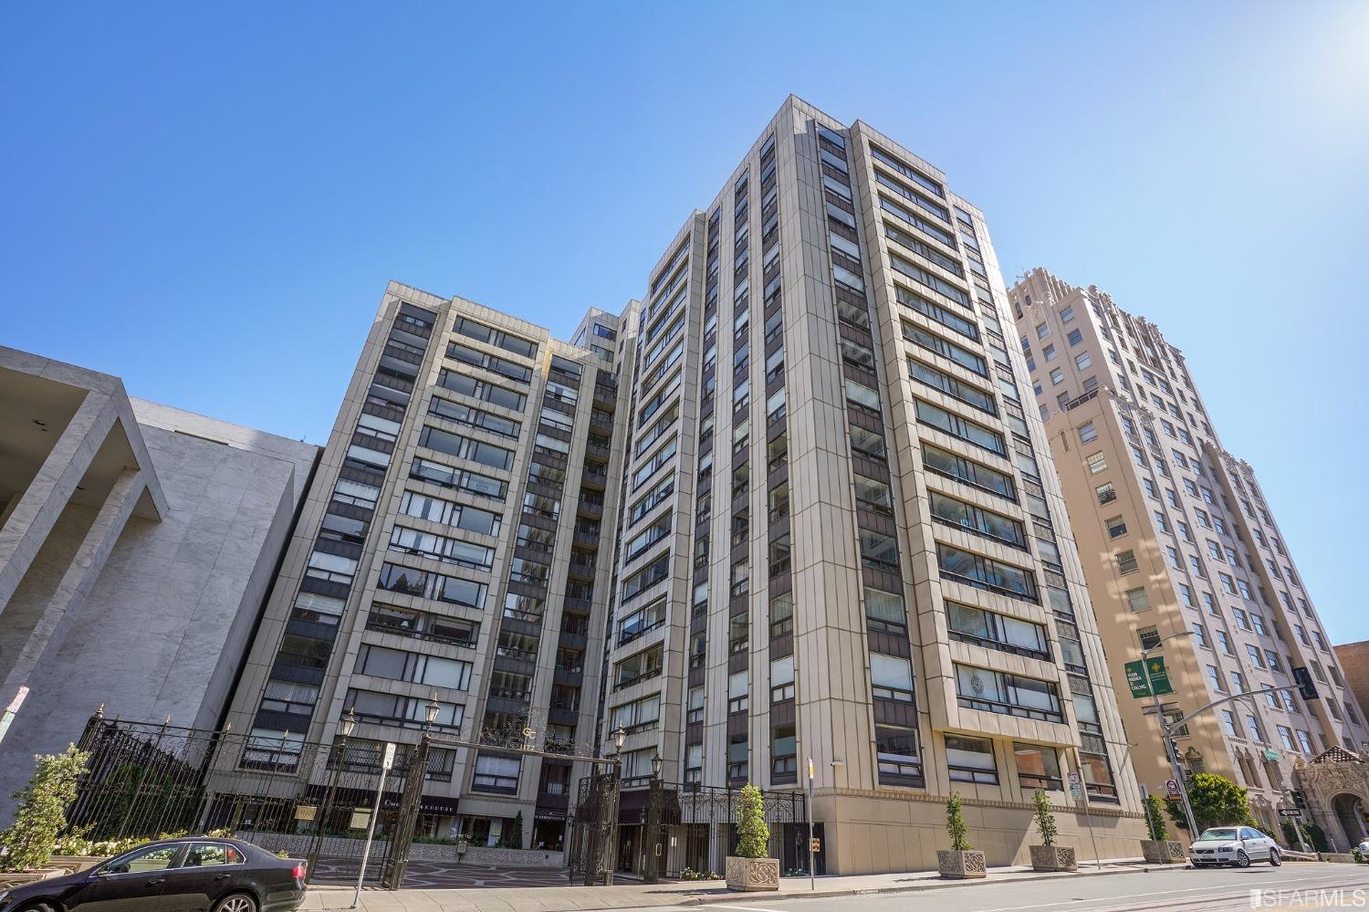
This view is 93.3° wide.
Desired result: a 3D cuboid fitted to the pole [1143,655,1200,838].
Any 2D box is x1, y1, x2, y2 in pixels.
[{"bbox_3d":[22.969,13.843,30.435,0.300,8.850,0.300,18,-33,-24],"label":"pole"}]

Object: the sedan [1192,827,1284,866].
[{"bbox_3d":[23.693,16.756,27.827,4.500,1.450,1.780,15,-32,-25],"label":"sedan"}]

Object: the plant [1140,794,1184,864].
[{"bbox_3d":[19.993,15.809,27.561,1.130,2.573,1.100,18,-33,-24],"label":"plant"}]

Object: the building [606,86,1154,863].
[{"bbox_3d":[7.457,3.198,47.436,20.400,46.000,31.000,18,-33,-24],"label":"building"}]

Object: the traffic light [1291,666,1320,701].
[{"bbox_3d":[26.071,9.519,27.051,0.360,1.240,0.520,18,-33,-24],"label":"traffic light"}]

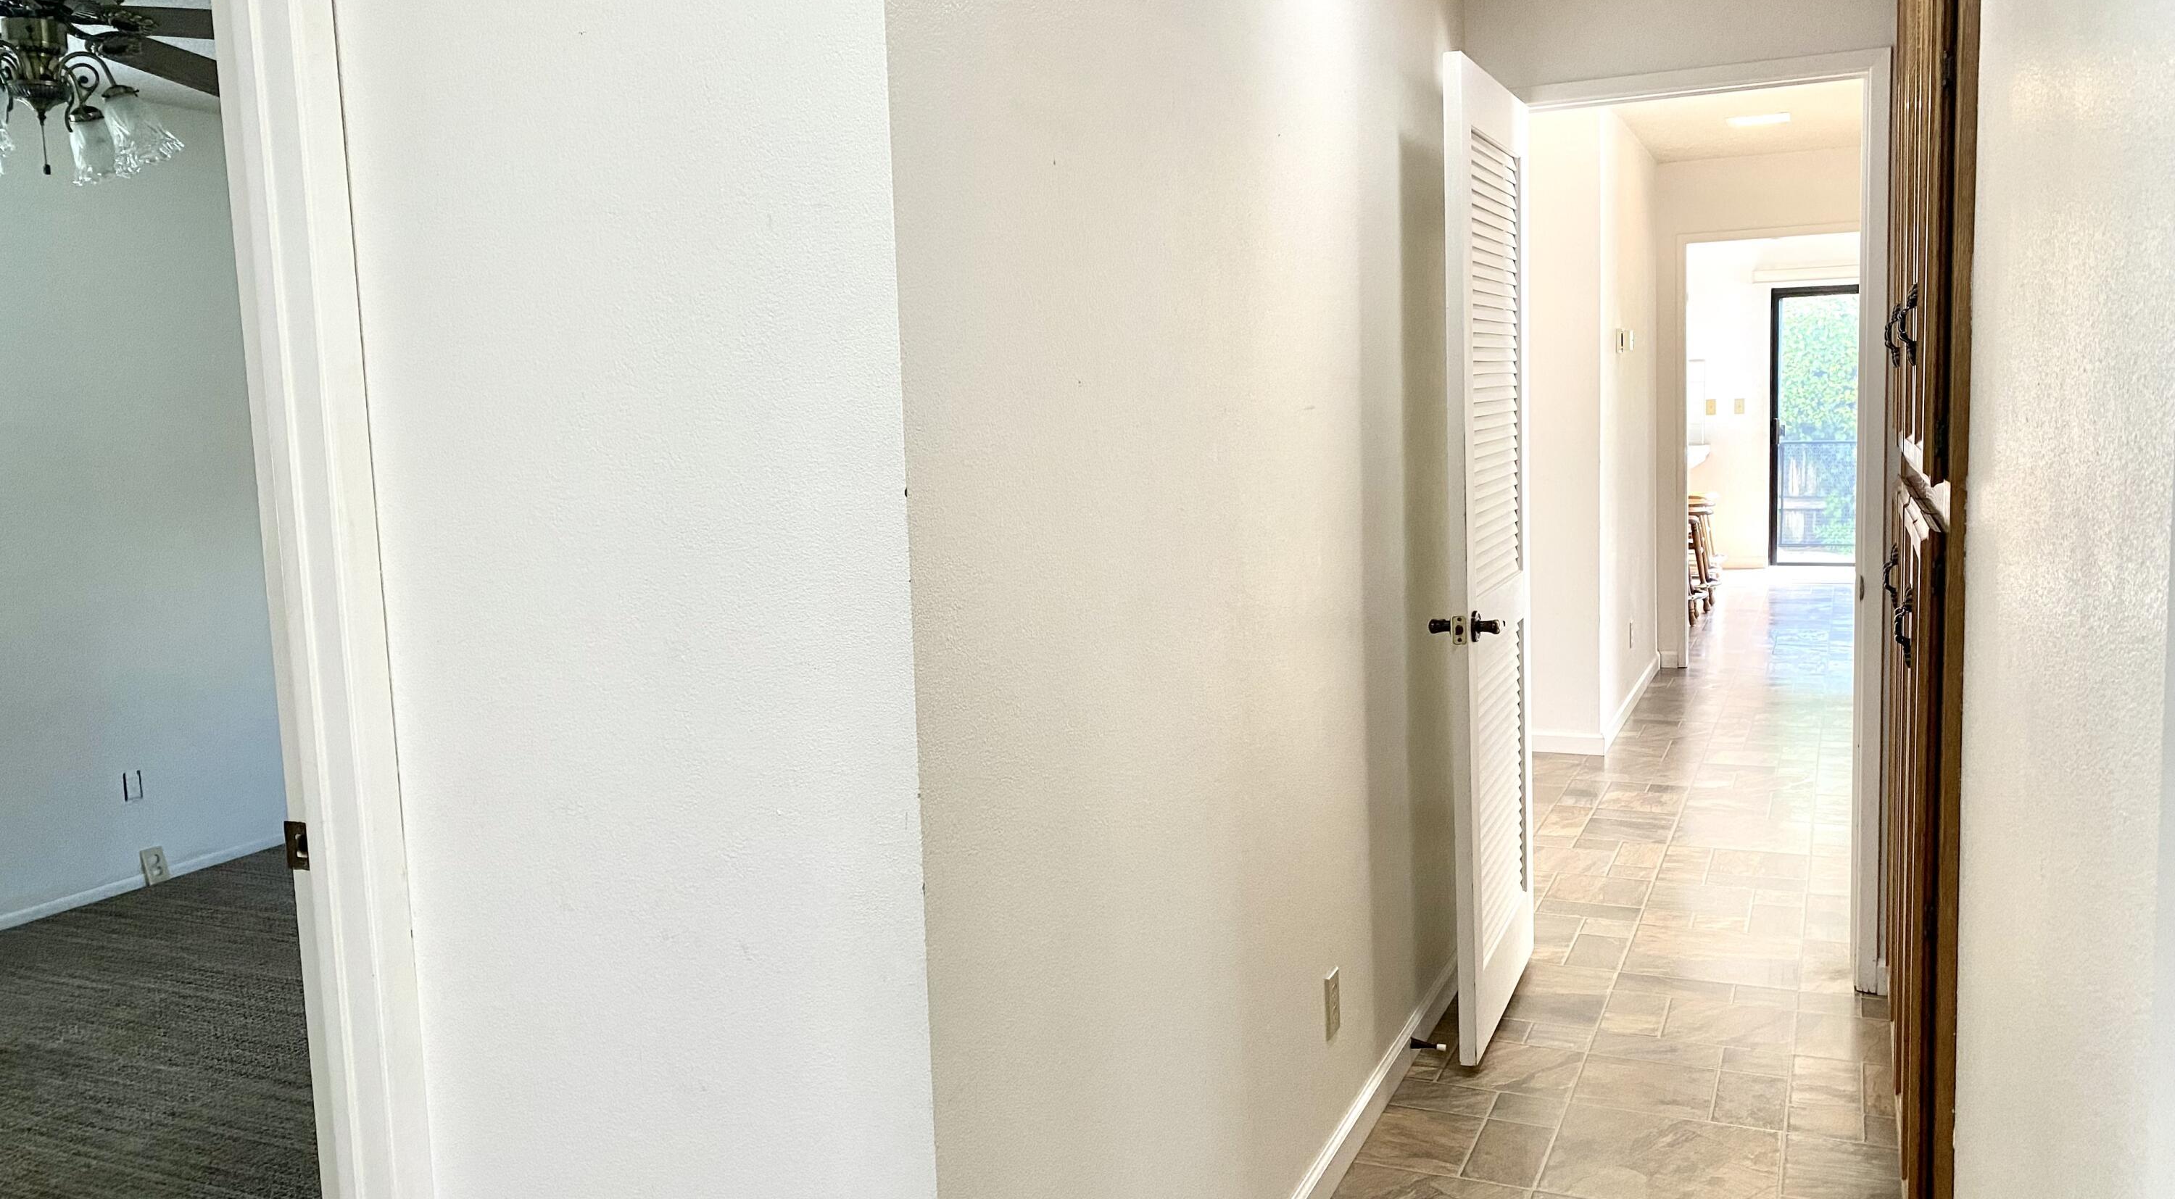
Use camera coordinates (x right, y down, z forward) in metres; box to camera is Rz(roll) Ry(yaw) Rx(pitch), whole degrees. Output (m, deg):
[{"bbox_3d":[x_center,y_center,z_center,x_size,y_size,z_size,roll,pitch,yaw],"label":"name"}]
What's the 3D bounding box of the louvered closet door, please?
[{"bbox_3d":[0.900,-0.093,3.602,0.038,2.030,0.757,1,7,24],"label":"louvered closet door"}]

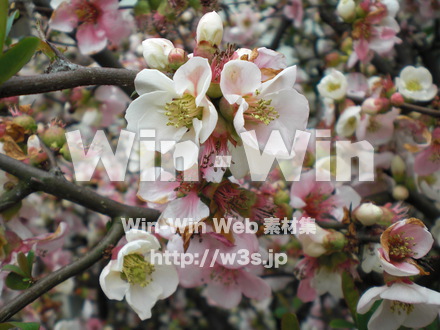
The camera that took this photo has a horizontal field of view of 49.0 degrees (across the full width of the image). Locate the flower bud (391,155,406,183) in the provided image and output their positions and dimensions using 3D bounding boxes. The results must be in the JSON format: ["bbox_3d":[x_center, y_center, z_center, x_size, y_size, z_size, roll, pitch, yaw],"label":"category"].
[{"bbox_3d":[0.139,0.003,0.375,0.012,0.022,0.012,-5,6,0],"label":"flower bud"}]

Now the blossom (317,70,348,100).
[{"bbox_3d":[0.084,-0.059,0.360,0.022,0.022,0.016,3,-14,13],"label":"blossom"}]

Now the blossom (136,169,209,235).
[{"bbox_3d":[-0.026,0.020,0.270,0.038,0.034,0.020,2,9,11],"label":"blossom"}]

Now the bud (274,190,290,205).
[{"bbox_3d":[0.042,0.022,0.320,0.010,0.009,0.010,6,12,1],"label":"bud"}]

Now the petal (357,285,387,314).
[{"bbox_3d":[0.088,0.078,0.280,0.020,0.007,0.016,-42,12,-15],"label":"petal"}]

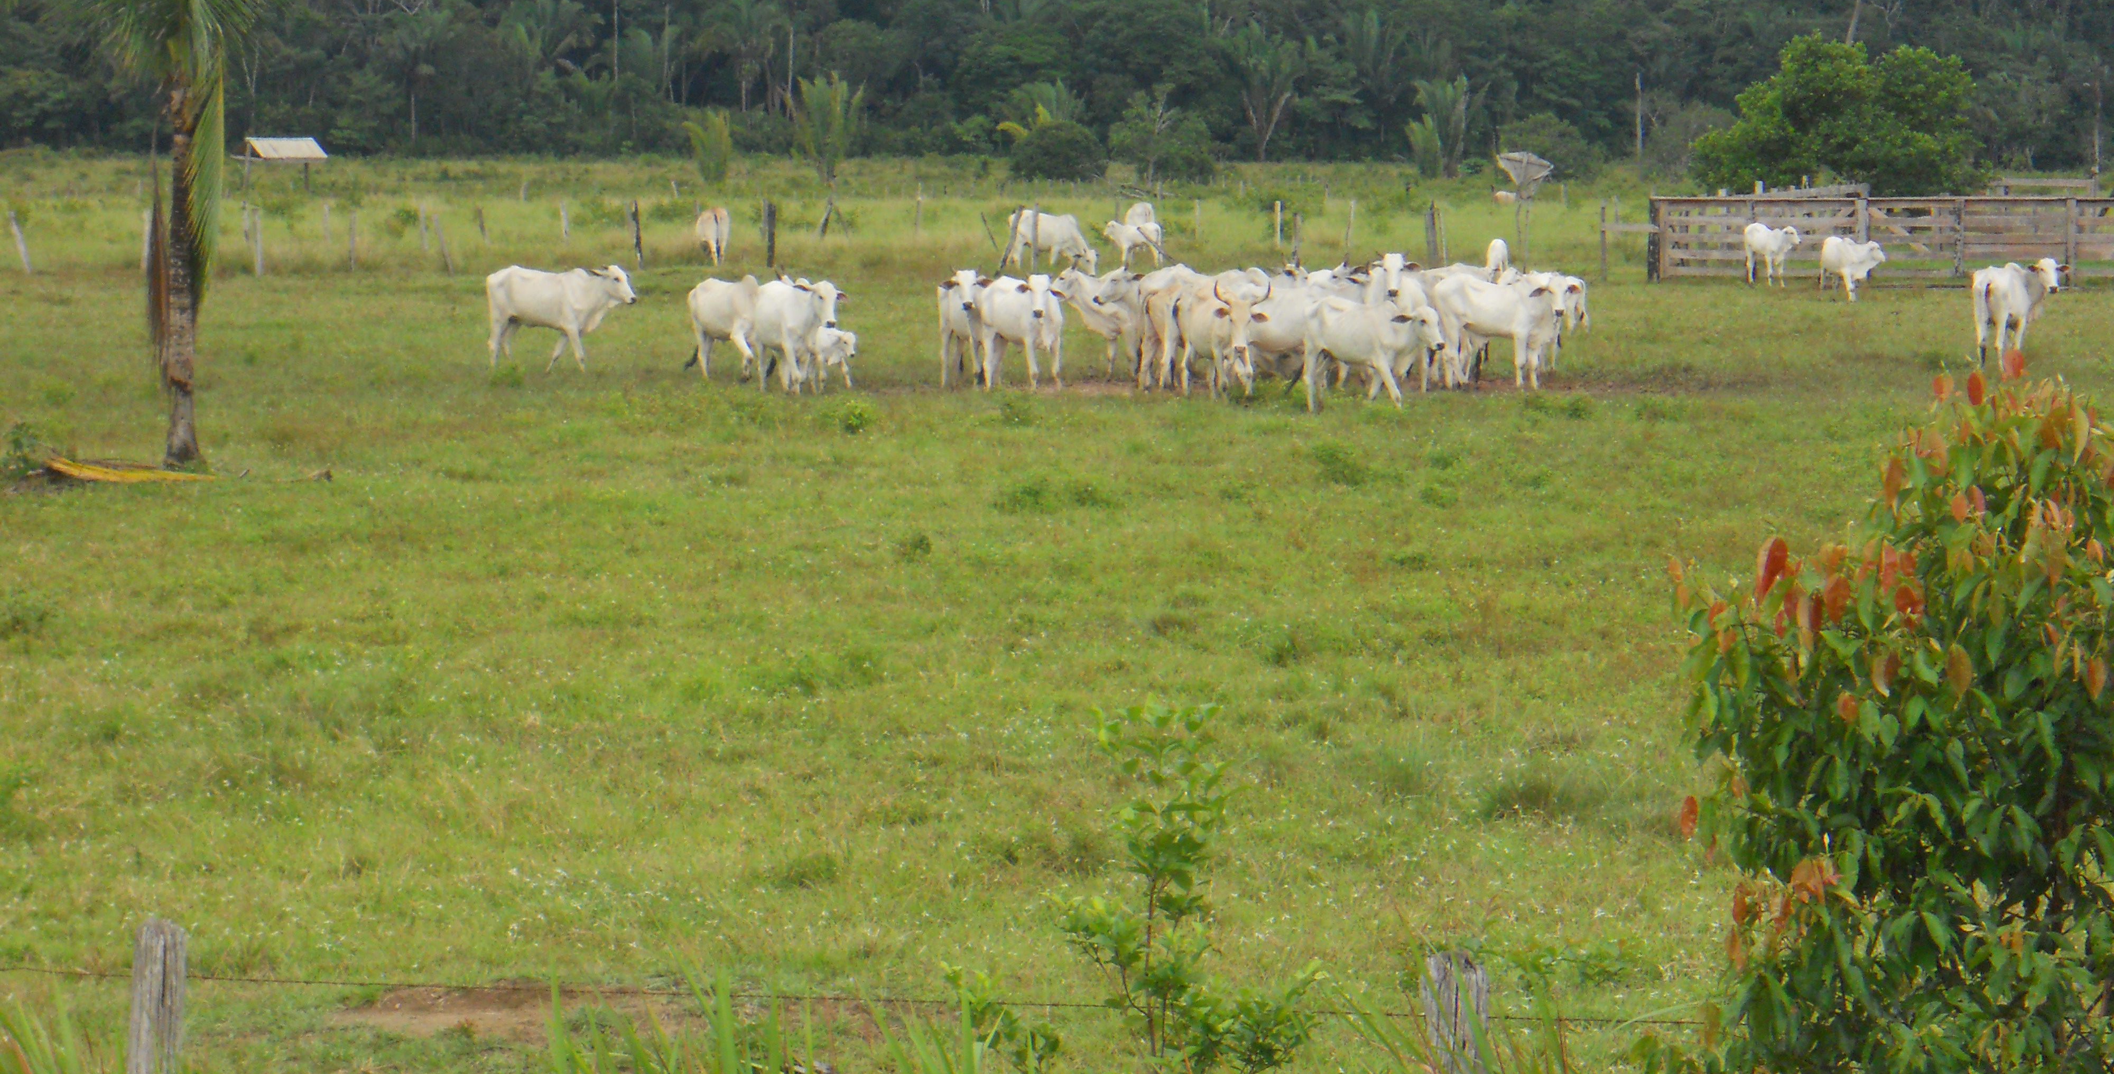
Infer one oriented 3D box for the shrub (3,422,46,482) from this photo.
[{"bbox_3d":[-9.666,-0.804,80.000,0.420,0.560,0.420,0,3,0],"label":"shrub"}]

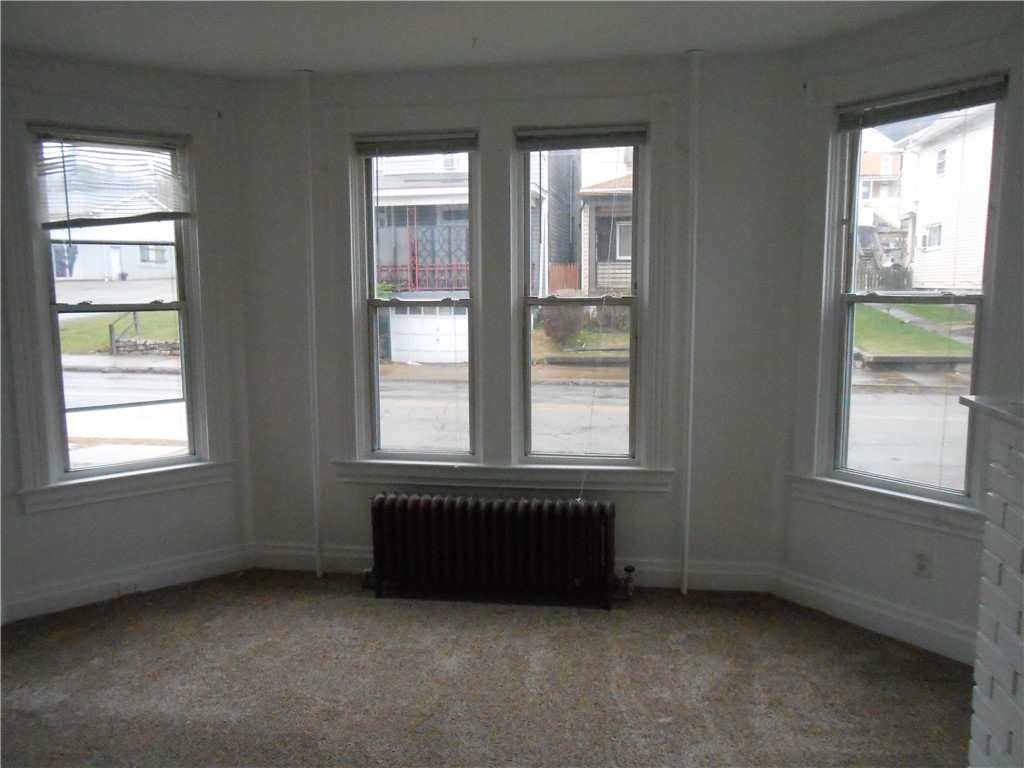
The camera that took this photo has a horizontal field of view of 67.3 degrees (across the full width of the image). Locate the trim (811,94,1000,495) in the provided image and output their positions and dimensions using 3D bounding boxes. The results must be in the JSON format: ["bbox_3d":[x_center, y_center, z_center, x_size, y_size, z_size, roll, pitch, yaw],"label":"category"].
[{"bbox_3d":[1.772,-0.413,3.442,0.100,1.710,0.670,-6,9,-37],"label":"trim"}]

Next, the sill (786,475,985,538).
[{"bbox_3d":[1.672,0.541,3.403,0.120,0.110,0.975,-6,9,-38],"label":"sill"}]

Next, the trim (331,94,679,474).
[{"bbox_3d":[-0.062,-0.486,3.934,1.755,1.840,0.100,1,7,8],"label":"trim"}]

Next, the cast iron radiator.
[{"bbox_3d":[-0.091,0.816,3.876,1.205,0.510,0.220,1,7,8],"label":"cast iron radiator"}]

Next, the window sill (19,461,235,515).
[{"bbox_3d":[-1.897,0.507,3.882,0.975,0.105,0.120,-6,9,-37],"label":"window sill"}]

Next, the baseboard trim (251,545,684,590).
[{"bbox_3d":[-0.259,0.971,4.129,2.380,0.143,0.035,1,7,8],"label":"baseboard trim"}]

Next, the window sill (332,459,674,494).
[{"bbox_3d":[-0.070,0.475,4.045,1.785,0.105,0.120,1,7,8],"label":"window sill"}]

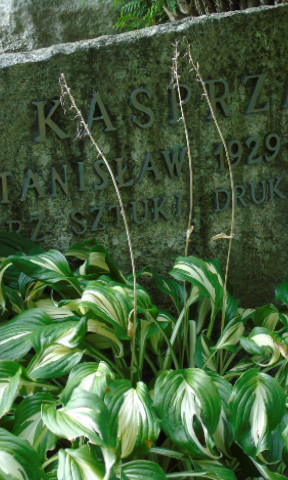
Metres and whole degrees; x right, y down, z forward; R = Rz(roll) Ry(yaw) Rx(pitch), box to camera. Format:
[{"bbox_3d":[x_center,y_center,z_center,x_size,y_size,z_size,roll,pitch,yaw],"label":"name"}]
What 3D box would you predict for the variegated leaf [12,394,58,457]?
[{"bbox_3d":[-0.150,0.259,1.810,0.061,0.078,0.070,5,18,24],"label":"variegated leaf"}]

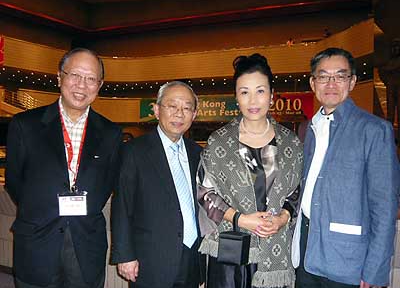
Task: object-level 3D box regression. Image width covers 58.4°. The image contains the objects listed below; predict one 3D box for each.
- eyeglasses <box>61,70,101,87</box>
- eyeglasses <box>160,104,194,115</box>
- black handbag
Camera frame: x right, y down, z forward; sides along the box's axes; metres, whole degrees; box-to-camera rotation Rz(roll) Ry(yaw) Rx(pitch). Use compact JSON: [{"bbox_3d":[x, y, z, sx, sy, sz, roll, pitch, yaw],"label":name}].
[{"bbox_3d":[-0.477,-0.264,1.430,0.138,0.042,0.140,10,7,-29],"label":"eyeglasses"},{"bbox_3d":[-0.103,-0.156,1.570,0.135,0.040,0.140,6,9,-19],"label":"eyeglasses"},{"bbox_3d":[0.121,0.337,1.290,0.090,0.180,0.075,1,2,24],"label":"black handbag"}]

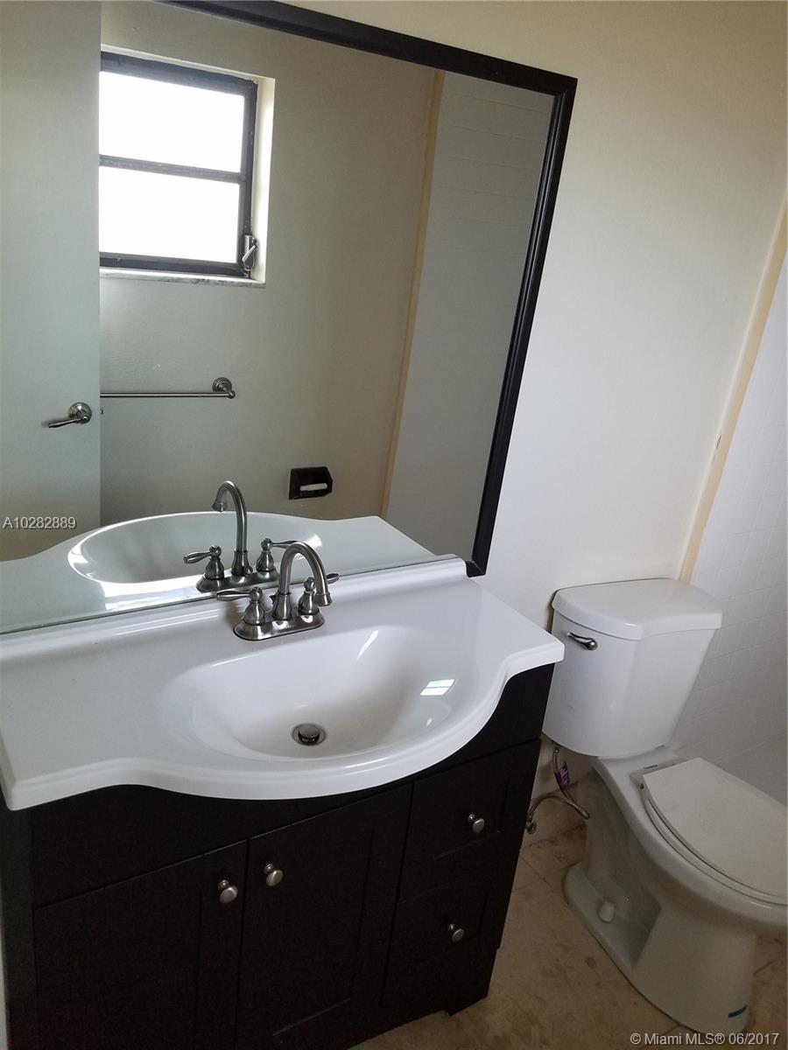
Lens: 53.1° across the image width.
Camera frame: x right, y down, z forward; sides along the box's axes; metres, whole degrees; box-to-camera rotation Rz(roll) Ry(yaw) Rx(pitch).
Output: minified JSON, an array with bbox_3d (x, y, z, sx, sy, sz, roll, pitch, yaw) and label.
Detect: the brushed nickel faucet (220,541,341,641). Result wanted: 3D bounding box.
[{"bbox_3d":[-0.153,0.111,1.282,0.225,0.181,0.165,-7,26,-33],"label":"brushed nickel faucet"}]

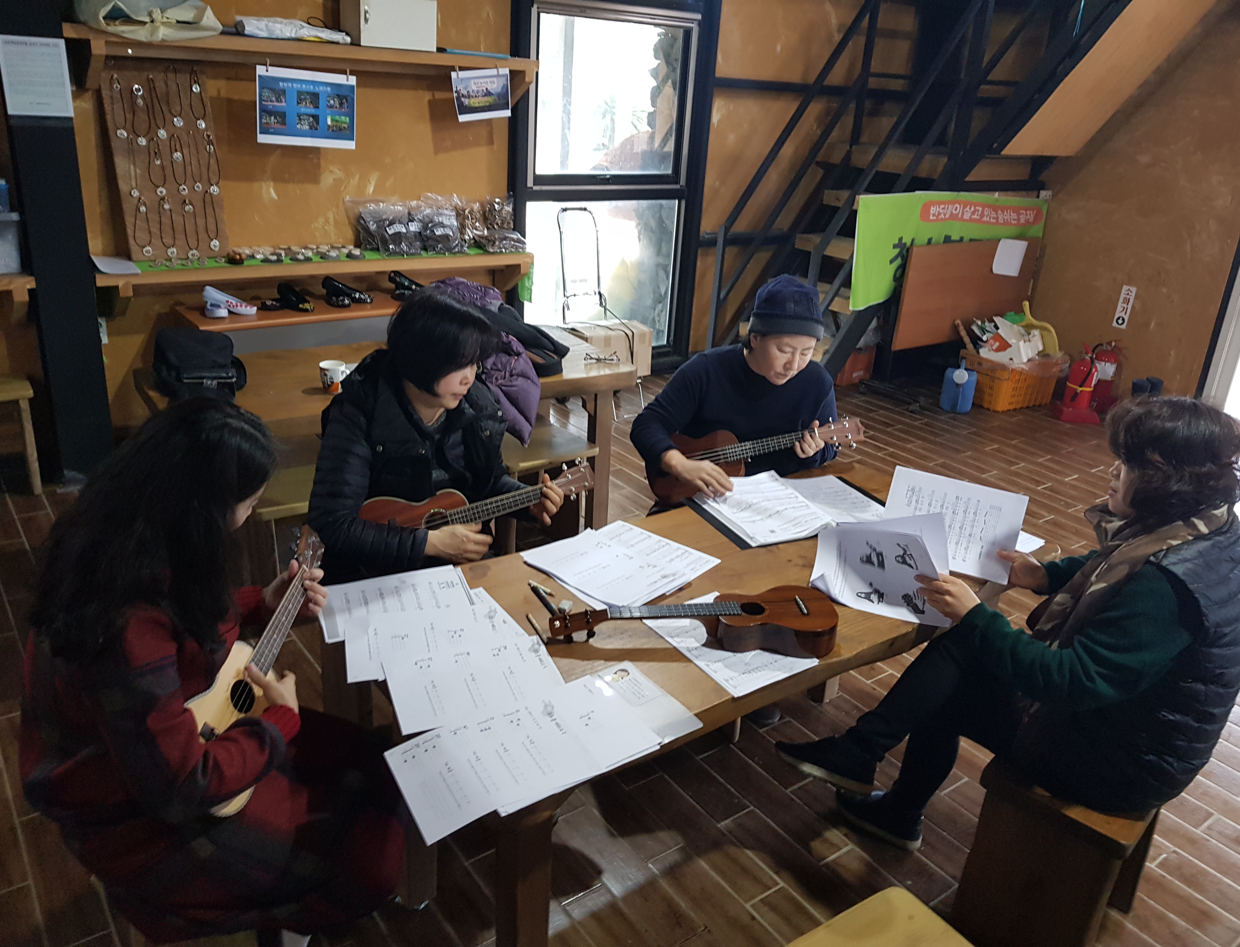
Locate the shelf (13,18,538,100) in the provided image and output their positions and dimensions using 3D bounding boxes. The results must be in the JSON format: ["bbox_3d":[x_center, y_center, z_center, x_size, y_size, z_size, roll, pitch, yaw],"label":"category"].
[{"bbox_3d":[-1.402,-1.787,4.199,2.100,0.220,0.430,-11,27,-31],"label":"shelf"}]

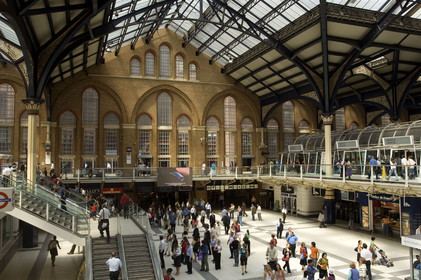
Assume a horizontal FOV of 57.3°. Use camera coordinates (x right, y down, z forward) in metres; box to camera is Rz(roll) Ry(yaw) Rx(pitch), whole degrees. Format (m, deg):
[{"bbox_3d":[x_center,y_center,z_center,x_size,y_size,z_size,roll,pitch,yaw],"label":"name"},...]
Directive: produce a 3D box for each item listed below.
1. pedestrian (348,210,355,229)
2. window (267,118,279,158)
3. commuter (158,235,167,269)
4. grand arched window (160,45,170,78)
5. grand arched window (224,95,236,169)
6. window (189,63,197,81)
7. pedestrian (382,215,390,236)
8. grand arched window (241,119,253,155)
[{"bbox_3d":[13.122,7.401,35.940,0.520,1.645,0.380,0,-3,6],"label":"pedestrian"},{"bbox_3d":[8.849,-0.151,54.872,1.870,5.700,0.300,1,-3,-19],"label":"window"},{"bbox_3d":[-2.779,6.558,22.567,0.420,1.889,0.500,2,-4,-30],"label":"commuter"},{"bbox_3d":[-5.837,-10.086,49.797,1.338,4.342,0.300,1,-3,-19],"label":"grand arched window"},{"bbox_3d":[2.730,-1.054,52.810,1.740,9.890,0.300,1,-3,-19],"label":"grand arched window"},{"bbox_3d":[-2.330,-9.100,51.519,1.040,2.320,0.300,1,-3,-19],"label":"window"},{"bbox_3d":[14.572,7.145,31.986,0.550,1.699,0.380,-3,-4,40],"label":"pedestrian"},{"bbox_3d":[5.049,-0.354,53.194,1.725,5.394,0.400,1,-4,-19],"label":"grand arched window"}]

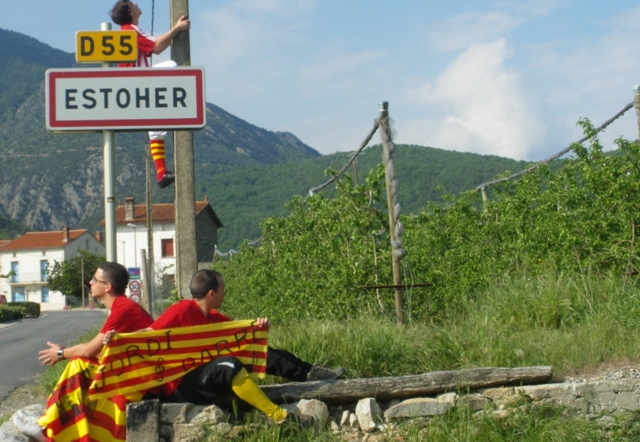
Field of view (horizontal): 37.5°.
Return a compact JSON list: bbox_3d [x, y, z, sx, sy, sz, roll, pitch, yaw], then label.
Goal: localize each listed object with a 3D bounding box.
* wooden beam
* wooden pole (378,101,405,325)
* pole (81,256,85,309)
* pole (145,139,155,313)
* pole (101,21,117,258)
[{"bbox_3d":[0.517,1.033,5.900,2.050,0.155,0.155,-2,0,-14],"label":"wooden beam"},{"bbox_3d":[1.213,-0.076,15.550,0.160,3.760,0.160,-4,2,0],"label":"wooden pole"},{"bbox_3d":[-21.329,5.707,84.895,0.180,4.750,0.180,-2,-3,0],"label":"pole"},{"bbox_3d":[-5.740,0.449,31.866,0.180,6.100,0.180,-2,-3,0],"label":"pole"},{"bbox_3d":[-1.683,-0.090,7.593,0.086,3.050,0.086,-2,-3,0],"label":"pole"}]

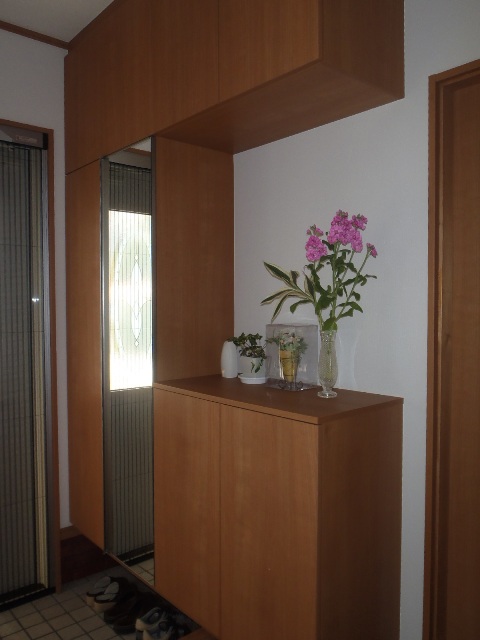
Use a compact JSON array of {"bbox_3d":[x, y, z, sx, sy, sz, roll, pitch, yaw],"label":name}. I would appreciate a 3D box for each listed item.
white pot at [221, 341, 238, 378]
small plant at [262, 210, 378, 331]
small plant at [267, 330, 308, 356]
[{"bbox_3d":[-0.044,0.171,2.225,0.072,0.157,0.072,0,2,0],"label":"white pot"},{"bbox_3d":[0.276,-0.172,1.800,0.260,0.420,0.360,-2,3,-41],"label":"small plant"},{"bbox_3d":[0.180,0.089,1.965,0.110,0.100,0.145,-2,3,-41],"label":"small plant"}]

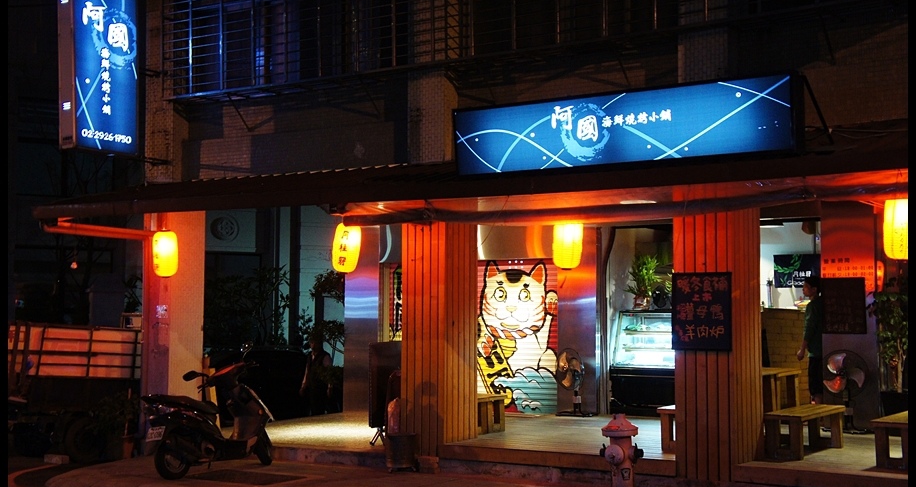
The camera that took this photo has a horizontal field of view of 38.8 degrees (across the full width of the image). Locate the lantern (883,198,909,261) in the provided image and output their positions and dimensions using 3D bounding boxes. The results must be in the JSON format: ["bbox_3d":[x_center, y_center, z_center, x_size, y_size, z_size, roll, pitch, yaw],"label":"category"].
[{"bbox_3d":[2.984,-0.105,8.792,0.240,0.450,0.240,-2,-4,35],"label":"lantern"}]

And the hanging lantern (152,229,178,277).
[{"bbox_3d":[-2.992,0.105,13.300,0.268,0.475,0.268,0,-3,0],"label":"hanging lantern"}]

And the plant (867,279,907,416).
[{"bbox_3d":[4.692,1.167,13.861,0.650,1.600,0.650,-2,-4,34],"label":"plant"}]

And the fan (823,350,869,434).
[{"bbox_3d":[4.056,1.543,13.601,0.470,0.820,0.400,-2,-4,35],"label":"fan"}]

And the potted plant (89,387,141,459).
[{"bbox_3d":[-3.672,1.927,14.040,0.500,0.750,0.500,0,-3,0],"label":"potted plant"}]

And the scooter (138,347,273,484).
[{"bbox_3d":[-2.388,1.619,12.688,0.710,1.190,1.820,-2,-4,35],"label":"scooter"}]

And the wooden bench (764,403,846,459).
[{"bbox_3d":[3.085,1.662,11.514,0.315,0.375,1.250,-2,-3,32],"label":"wooden bench"}]

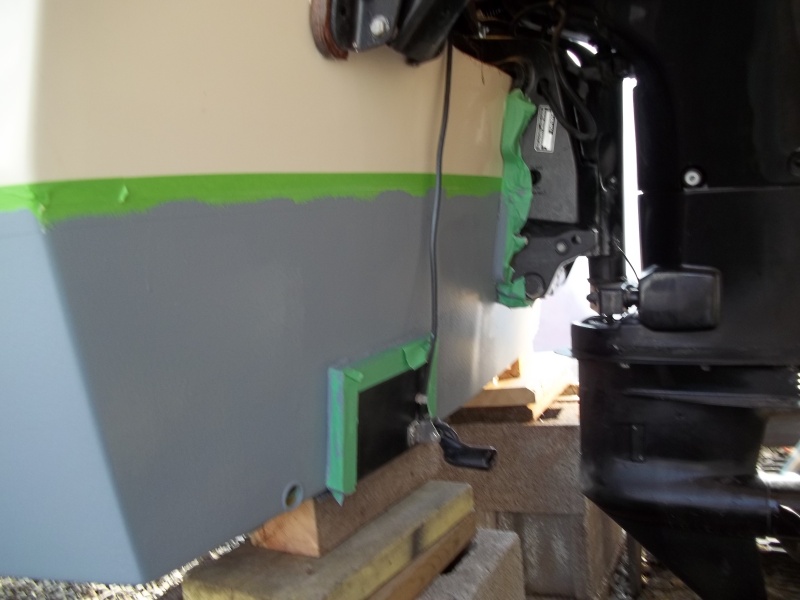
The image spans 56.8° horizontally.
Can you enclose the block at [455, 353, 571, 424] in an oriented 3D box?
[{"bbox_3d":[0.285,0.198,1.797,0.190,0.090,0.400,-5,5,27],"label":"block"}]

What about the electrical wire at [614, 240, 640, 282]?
[{"bbox_3d":[0.420,-0.073,1.370,0.042,0.080,0.025,-4,6,33],"label":"electrical wire"}]

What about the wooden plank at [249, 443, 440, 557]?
[{"bbox_3d":[-0.088,0.312,1.265,0.142,0.090,0.353,-4,6,33],"label":"wooden plank"}]

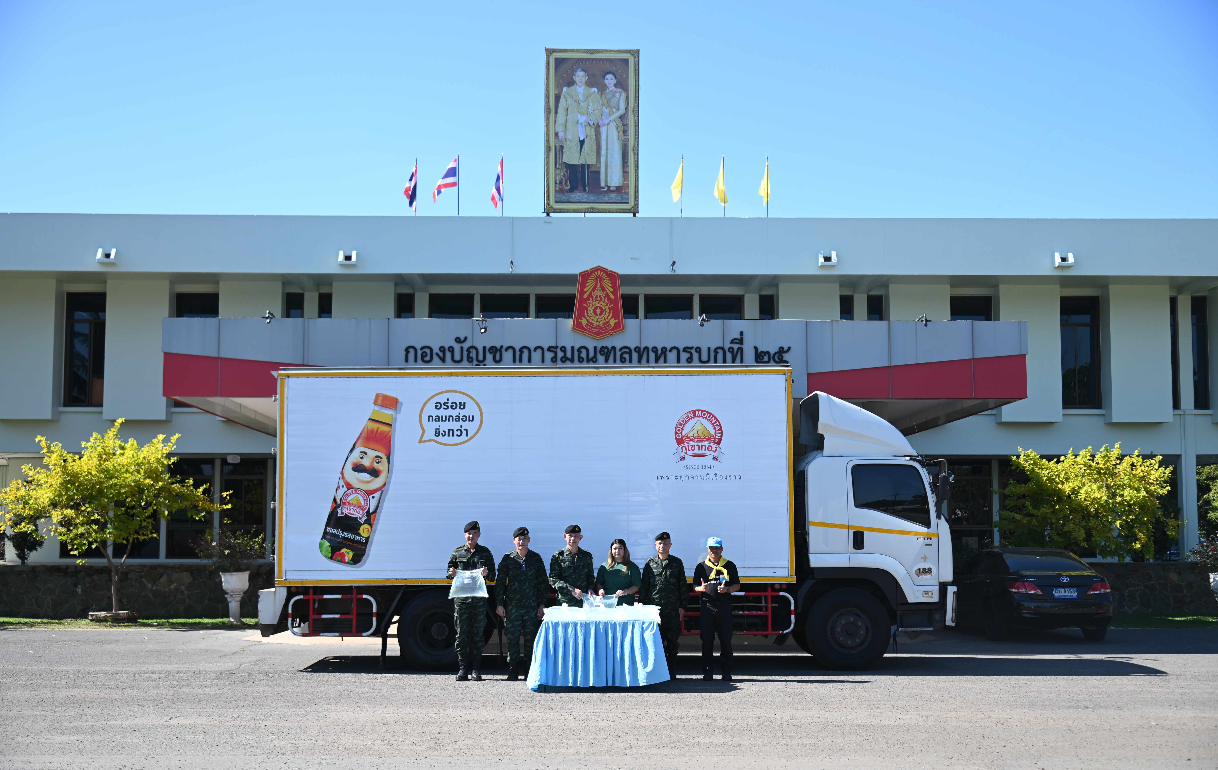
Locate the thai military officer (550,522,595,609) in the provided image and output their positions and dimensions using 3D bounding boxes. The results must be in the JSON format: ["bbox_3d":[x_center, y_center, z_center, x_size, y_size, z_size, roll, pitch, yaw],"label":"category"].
[{"bbox_3d":[-0.425,2.480,16.900,0.550,1.770,0.450,0,-5,-5],"label":"thai military officer"}]

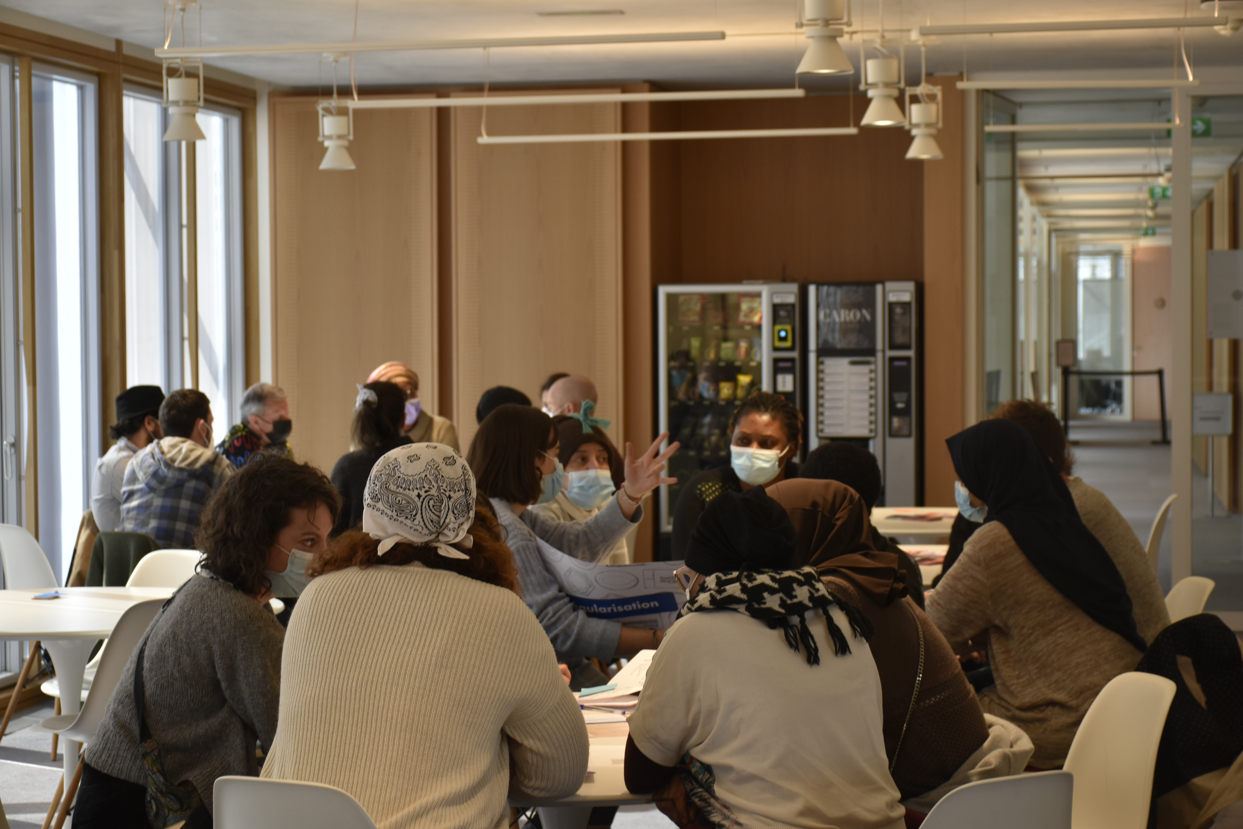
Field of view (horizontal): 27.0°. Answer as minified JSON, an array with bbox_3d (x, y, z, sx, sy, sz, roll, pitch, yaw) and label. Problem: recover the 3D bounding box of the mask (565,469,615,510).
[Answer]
[{"bbox_3d":[-0.080,0.192,6.650,0.138,0.106,0.085,-1,2,-10],"label":"mask"}]

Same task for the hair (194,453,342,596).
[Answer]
[{"bbox_3d":[-0.636,0.197,4.650,0.255,0.250,0.215,9,5,20],"label":"hair"}]

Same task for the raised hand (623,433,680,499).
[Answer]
[{"bbox_3d":[0.071,0.123,6.200,0.135,0.158,0.090,-1,2,-9],"label":"raised hand"}]

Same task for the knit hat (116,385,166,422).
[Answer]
[{"bbox_3d":[-1.829,-0.041,9.850,0.200,0.138,0.180,-2,3,-33],"label":"knit hat"}]

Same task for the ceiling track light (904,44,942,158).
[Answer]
[{"bbox_3d":[1.335,-1.383,11.466,0.175,0.521,0.172,0,2,11],"label":"ceiling track light"}]

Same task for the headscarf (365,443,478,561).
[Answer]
[{"bbox_3d":[-0.341,0.143,4.380,0.190,0.185,0.215,-1,2,-9],"label":"headscarf"}]

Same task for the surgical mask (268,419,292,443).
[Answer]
[{"bbox_3d":[-1.313,0.065,9.950,0.090,0.100,0.130,0,2,22],"label":"surgical mask"}]

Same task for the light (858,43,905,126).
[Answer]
[{"bbox_3d":[0.950,-1.204,9.450,0.172,0.302,0.168,0,2,10],"label":"light"}]

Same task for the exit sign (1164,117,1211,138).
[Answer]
[{"bbox_3d":[3.044,-1.538,13.900,0.245,0.102,0.040,0,2,10],"label":"exit sign"}]

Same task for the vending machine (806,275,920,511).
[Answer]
[{"bbox_3d":[1.305,0.156,13.709,0.553,1.700,0.720,0,2,11],"label":"vending machine"}]

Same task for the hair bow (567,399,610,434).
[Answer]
[{"bbox_3d":[-0.080,0.006,6.500,0.112,0.092,0.055,-1,2,-6],"label":"hair bow"}]

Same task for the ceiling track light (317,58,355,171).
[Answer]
[{"bbox_3d":[-1.315,-1.387,11.927,0.175,0.528,0.171,0,2,11],"label":"ceiling track light"}]

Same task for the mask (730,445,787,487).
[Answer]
[{"bbox_3d":[0.350,0.132,6.650,0.140,0.108,0.085,0,8,19],"label":"mask"}]

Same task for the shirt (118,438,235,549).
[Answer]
[{"bbox_3d":[-1.551,0.421,9.200,0.500,0.640,0.380,1,2,30],"label":"shirt"}]

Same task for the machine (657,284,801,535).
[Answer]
[{"bbox_3d":[0.631,0.159,13.867,0.735,1.695,0.780,0,2,11],"label":"machine"}]

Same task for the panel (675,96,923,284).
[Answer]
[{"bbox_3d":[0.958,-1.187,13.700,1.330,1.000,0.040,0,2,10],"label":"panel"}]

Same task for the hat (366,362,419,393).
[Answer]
[{"bbox_3d":[-0.870,-0.137,9.850,0.220,0.140,0.190,1,2,41],"label":"hat"}]

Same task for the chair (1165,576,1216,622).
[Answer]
[{"bbox_3d":[1.251,0.844,6.727,0.540,0.830,0.465,-1,2,-16],"label":"chair"}]

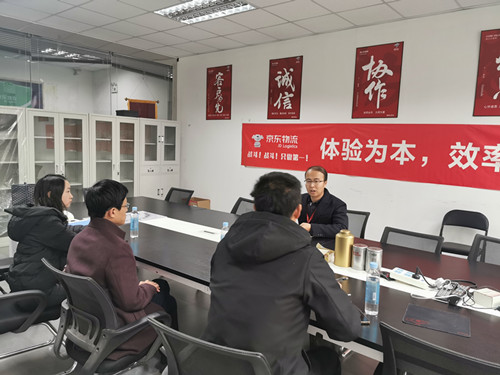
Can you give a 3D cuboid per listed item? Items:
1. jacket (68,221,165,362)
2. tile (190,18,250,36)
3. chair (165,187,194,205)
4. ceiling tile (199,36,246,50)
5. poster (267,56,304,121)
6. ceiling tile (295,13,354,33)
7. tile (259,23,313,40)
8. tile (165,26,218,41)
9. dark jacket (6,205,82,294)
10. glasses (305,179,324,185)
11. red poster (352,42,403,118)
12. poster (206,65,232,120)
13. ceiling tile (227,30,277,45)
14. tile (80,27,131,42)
[{"bbox_3d":[-0.688,0.476,1.977,0.515,0.656,0.505,7,8,38],"label":"jacket"},{"bbox_3d":[-0.383,-2.149,5.212,0.606,0.020,0.606,8,8,39],"label":"tile"},{"bbox_3d":[-1.047,0.464,4.872,0.576,0.853,0.576,7,8,38],"label":"chair"},{"bbox_3d":[-0.469,-2.261,6.102,0.606,0.015,0.629,7,8,38],"label":"ceiling tile"},{"bbox_3d":[0.510,-1.455,5.766,0.577,0.882,0.020,7,8,38],"label":"poster"},{"bbox_3d":[0.943,-2.083,4.971,0.606,0.015,0.629,7,8,38],"label":"ceiling tile"},{"bbox_3d":[0.472,-2.142,5.348,0.606,0.015,0.629,7,8,38],"label":"tile"},{"bbox_3d":[-0.847,-2.211,5.595,0.606,0.020,0.606,8,8,39],"label":"tile"},{"bbox_3d":[-1.372,0.395,2.629,0.490,0.570,0.480,8,8,39],"label":"dark jacket"},{"bbox_3d":[0.546,-0.053,3.186,0.142,0.045,0.140,6,7,31],"label":"glasses"},{"bbox_3d":[1.591,-1.323,4.899,0.593,0.896,0.020,7,8,38],"label":"red poster"},{"bbox_3d":[-0.529,-1.587,6.597,0.572,0.882,0.020,7,8,38],"label":"poster"},{"bbox_3d":[0.009,-2.184,5.679,0.606,0.020,0.616,8,8,39],"label":"ceiling tile"},{"bbox_3d":[-2.132,-2.296,5.872,0.521,0.020,0.606,8,8,39],"label":"tile"}]

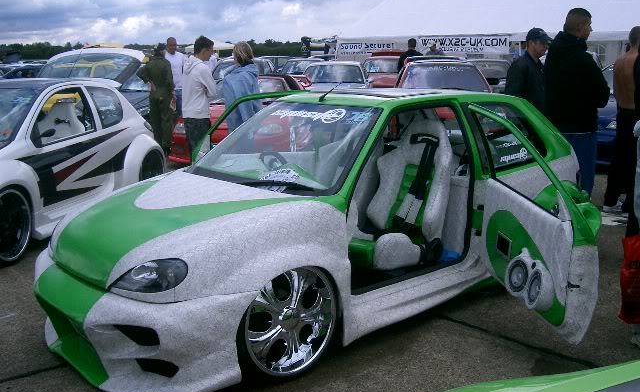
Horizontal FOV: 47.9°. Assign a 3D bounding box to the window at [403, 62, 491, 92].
[{"bbox_3d":[2.002,-1.888,11.504,1.360,0.140,0.700,1,49,4],"label":"window"}]

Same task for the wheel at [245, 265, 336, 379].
[{"bbox_3d":[-0.175,0.571,3.416,0.530,0.530,0.200,-9,14,-38],"label":"wheel"}]

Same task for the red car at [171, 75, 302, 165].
[{"bbox_3d":[-0.830,-1.203,10.573,1.680,1.280,3.900,1,12,6],"label":"red car"}]

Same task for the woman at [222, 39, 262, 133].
[{"bbox_3d":[-0.830,-0.828,7.792,0.480,1.660,0.340,-9,14,-36],"label":"woman"}]

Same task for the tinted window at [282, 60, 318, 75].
[{"bbox_3d":[-0.402,-3.563,19.989,1.340,0.140,0.660,-1,49,-3],"label":"tinted window"}]

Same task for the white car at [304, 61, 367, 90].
[{"bbox_3d":[0.330,-2.135,14.976,1.630,1.360,3.800,1,12,3],"label":"white car"}]

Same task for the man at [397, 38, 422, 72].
[{"bbox_3d":[1.810,-2.270,14.540,0.520,1.780,0.320,1,12,3],"label":"man"}]

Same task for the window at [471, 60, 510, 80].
[{"bbox_3d":[3.960,-2.989,17.047,1.340,0.140,0.660,1,49,6],"label":"window"}]

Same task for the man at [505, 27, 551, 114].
[{"bbox_3d":[1.970,-0.679,6.749,0.340,1.750,0.500,3,12,18],"label":"man"}]

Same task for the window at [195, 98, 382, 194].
[{"bbox_3d":[-0.223,-0.325,4.164,1.280,0.160,0.730,12,53,46],"label":"window"}]

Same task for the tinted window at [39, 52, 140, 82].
[{"bbox_3d":[-2.550,-1.477,8.068,1.150,0.500,0.150,3,-33,12],"label":"tinted window"}]

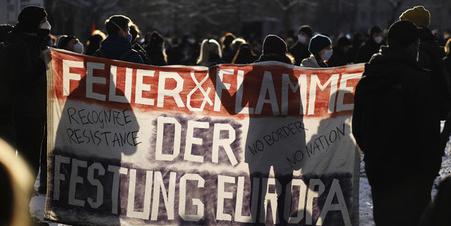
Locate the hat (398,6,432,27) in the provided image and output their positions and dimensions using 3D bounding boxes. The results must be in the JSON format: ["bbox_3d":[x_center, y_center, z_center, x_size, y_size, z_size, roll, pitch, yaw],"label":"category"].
[{"bbox_3d":[1.554,-0.777,8.600,0.255,0.210,0.220,2,5,30],"label":"hat"}]

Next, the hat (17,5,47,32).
[{"bbox_3d":[-1.529,-0.757,8.350,0.235,0.200,0.205,-2,5,-21],"label":"hat"}]

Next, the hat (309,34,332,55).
[{"bbox_3d":[0.887,-0.638,9.800,0.225,0.195,0.200,0,4,6],"label":"hat"}]

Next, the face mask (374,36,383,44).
[{"bbox_3d":[2.115,-1.002,14.500,0.130,0.110,0.090,-1,4,-19],"label":"face mask"}]

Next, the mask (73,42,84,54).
[{"bbox_3d":[-1.363,-0.608,9.800,0.095,0.115,0.135,0,4,-6],"label":"mask"}]

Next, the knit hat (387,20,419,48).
[{"bbox_3d":[1.253,-0.556,7.400,0.200,0.190,0.225,2,5,27],"label":"knit hat"}]

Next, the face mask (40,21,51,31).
[{"bbox_3d":[-1.421,-0.683,8.300,0.090,0.105,0.130,-2,5,-21],"label":"face mask"}]

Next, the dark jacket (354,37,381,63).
[{"bbox_3d":[2.041,-0.628,14.600,0.520,0.720,0.320,-1,4,-17],"label":"dark jacket"}]

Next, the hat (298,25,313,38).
[{"bbox_3d":[1.115,-1.129,14.600,0.195,0.175,0.220,3,5,33],"label":"hat"}]

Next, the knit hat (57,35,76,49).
[{"bbox_3d":[-1.475,-0.652,9.800,0.225,0.185,0.200,0,4,-6],"label":"knit hat"}]

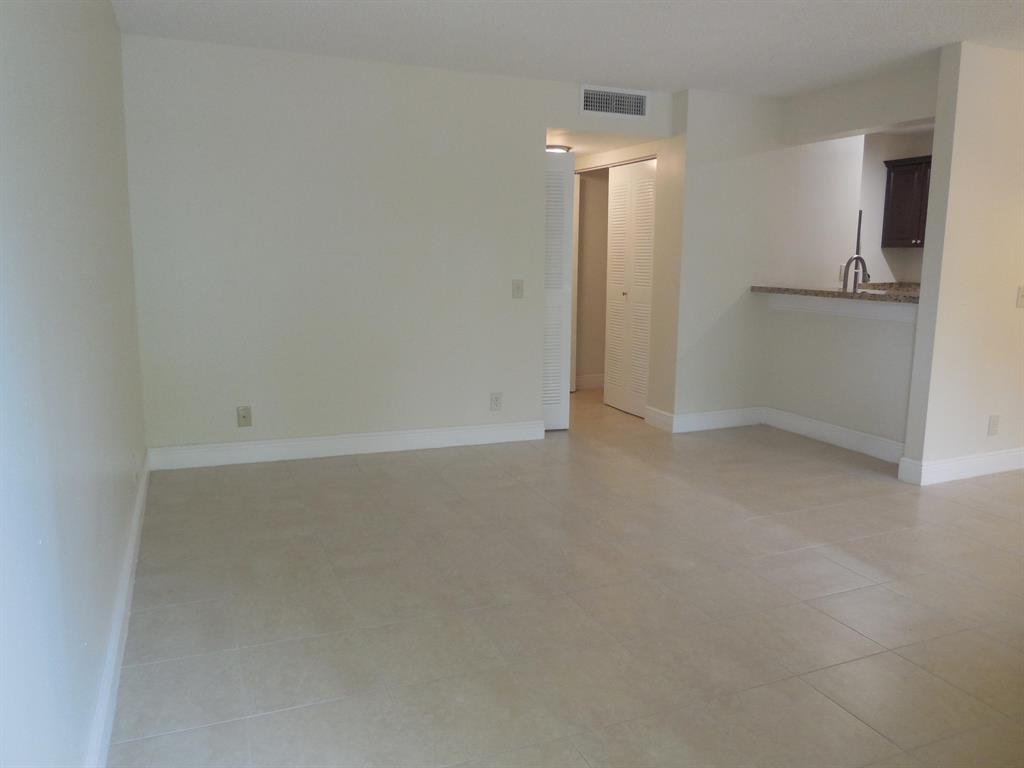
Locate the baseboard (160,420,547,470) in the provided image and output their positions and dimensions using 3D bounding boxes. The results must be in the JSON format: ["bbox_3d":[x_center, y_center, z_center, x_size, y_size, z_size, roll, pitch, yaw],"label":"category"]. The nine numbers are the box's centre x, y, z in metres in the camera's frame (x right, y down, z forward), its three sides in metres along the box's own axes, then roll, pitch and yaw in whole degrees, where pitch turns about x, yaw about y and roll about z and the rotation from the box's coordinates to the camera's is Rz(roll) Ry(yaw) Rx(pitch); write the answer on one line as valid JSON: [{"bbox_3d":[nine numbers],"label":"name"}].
[{"bbox_3d":[-0.979,0.392,4.870,2.595,0.135,0.020,-3,10,-20],"label":"baseboard"}]

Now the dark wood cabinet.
[{"bbox_3d":[3.743,-1.605,6.593,0.340,0.790,0.740,-3,10,-22],"label":"dark wood cabinet"}]

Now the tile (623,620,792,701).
[{"bbox_3d":[0.626,0.896,2.417,0.396,0.012,0.396,-3,10,-23],"label":"tile"}]

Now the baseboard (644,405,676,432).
[{"bbox_3d":[1.154,0.277,5.761,0.016,0.142,0.364,-3,10,-23],"label":"baseboard"}]

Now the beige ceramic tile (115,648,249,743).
[{"bbox_3d":[-0.961,0.899,2.159,0.336,0.010,0.399,-3,10,-22],"label":"beige ceramic tile"}]

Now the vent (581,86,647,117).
[{"bbox_3d":[0.728,-1.965,5.205,0.540,0.180,0.028,-3,10,-23],"label":"vent"}]

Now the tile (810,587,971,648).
[{"bbox_3d":[1.347,0.837,2.673,0.399,0.010,0.399,-3,10,-22],"label":"tile"}]

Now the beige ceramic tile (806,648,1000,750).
[{"bbox_3d":[1.150,0.937,2.208,0.396,0.012,0.396,-3,10,-23],"label":"beige ceramic tile"}]

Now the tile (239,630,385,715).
[{"bbox_3d":[-0.628,0.884,2.289,0.399,0.010,0.399,-3,10,-22],"label":"tile"}]

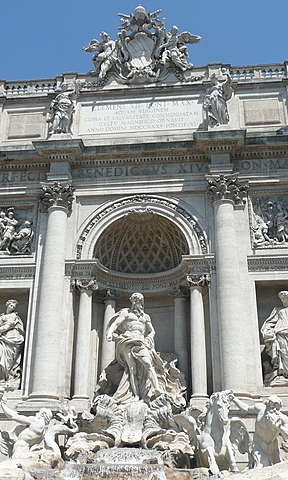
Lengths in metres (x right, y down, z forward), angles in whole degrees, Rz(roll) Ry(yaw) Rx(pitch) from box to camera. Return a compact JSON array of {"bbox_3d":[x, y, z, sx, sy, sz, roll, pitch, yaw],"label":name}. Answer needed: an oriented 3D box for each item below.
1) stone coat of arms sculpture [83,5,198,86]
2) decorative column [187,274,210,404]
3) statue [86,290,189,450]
[{"bbox_3d":[-0.115,-12.027,32.057,6.612,5.220,1.827,-2,-22,5],"label":"stone coat of arms sculpture"},{"bbox_3d":[2.619,4.614,25.031,1.131,6.046,1.131,-2,-22,5],"label":"decorative column"},{"bbox_3d":[-0.394,5.571,23.081,4.132,6.873,3.480,-2,-22,5],"label":"statue"}]

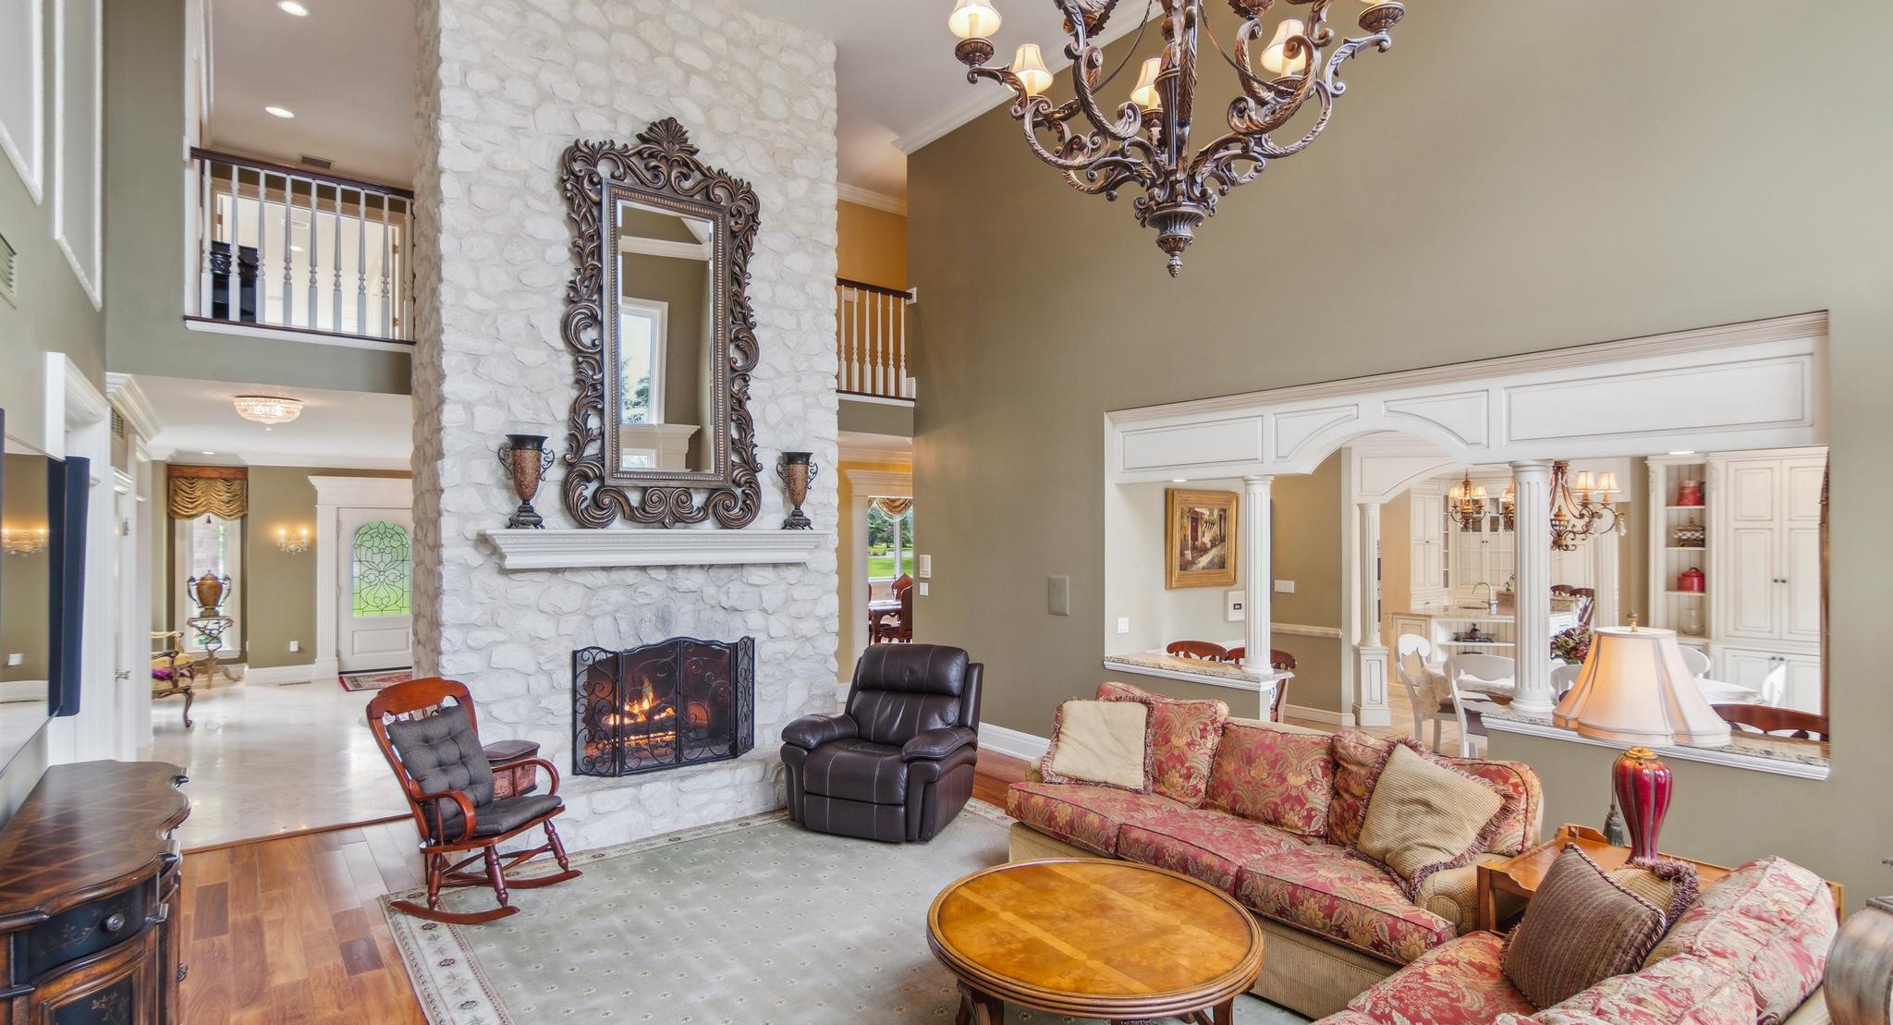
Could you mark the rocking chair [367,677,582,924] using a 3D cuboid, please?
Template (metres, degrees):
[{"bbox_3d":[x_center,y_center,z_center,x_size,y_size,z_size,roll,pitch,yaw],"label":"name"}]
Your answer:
[{"bbox_3d":[-2.353,1.413,4.496,0.807,1.102,0.571,-1,-1,6],"label":"rocking chair"}]

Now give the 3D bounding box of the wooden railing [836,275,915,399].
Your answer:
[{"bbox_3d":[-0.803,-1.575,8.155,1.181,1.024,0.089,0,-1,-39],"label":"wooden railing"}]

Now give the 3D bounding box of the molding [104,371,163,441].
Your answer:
[{"bbox_3d":[-5.774,-0.691,6.424,0.128,0.167,3.543,0,-1,-39],"label":"molding"}]

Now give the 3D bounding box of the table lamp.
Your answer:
[{"bbox_3d":[2.415,0.789,3.116,0.502,0.856,0.502,0,-1,-39],"label":"table lamp"}]

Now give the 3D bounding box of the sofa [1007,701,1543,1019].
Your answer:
[{"bbox_3d":[1.346,1.466,4.121,0.984,0.905,2.244,0,-1,-39],"label":"sofa"}]

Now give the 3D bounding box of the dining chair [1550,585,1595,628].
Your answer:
[{"bbox_3d":[7.051,1.396,10.039,0.512,1.102,0.472,0,-1,-39],"label":"dining chair"}]

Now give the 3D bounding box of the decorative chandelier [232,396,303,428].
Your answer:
[{"bbox_3d":[-4.699,-0.686,6.193,0.394,0.212,0.394,0,-1,-39],"label":"decorative chandelier"}]

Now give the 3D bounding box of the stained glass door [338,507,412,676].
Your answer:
[{"bbox_3d":[-7.429,1.038,11.794,0.984,2.131,0.069,0,-1,-39],"label":"stained glass door"}]

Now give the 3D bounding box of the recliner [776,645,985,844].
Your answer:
[{"bbox_3d":[-0.409,1.455,6.006,1.014,1.024,1.033,-1,-1,19],"label":"recliner"}]

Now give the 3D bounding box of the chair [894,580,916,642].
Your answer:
[{"bbox_3d":[-0.511,1.547,12.598,0.541,1.043,0.591,0,-1,-39],"label":"chair"}]

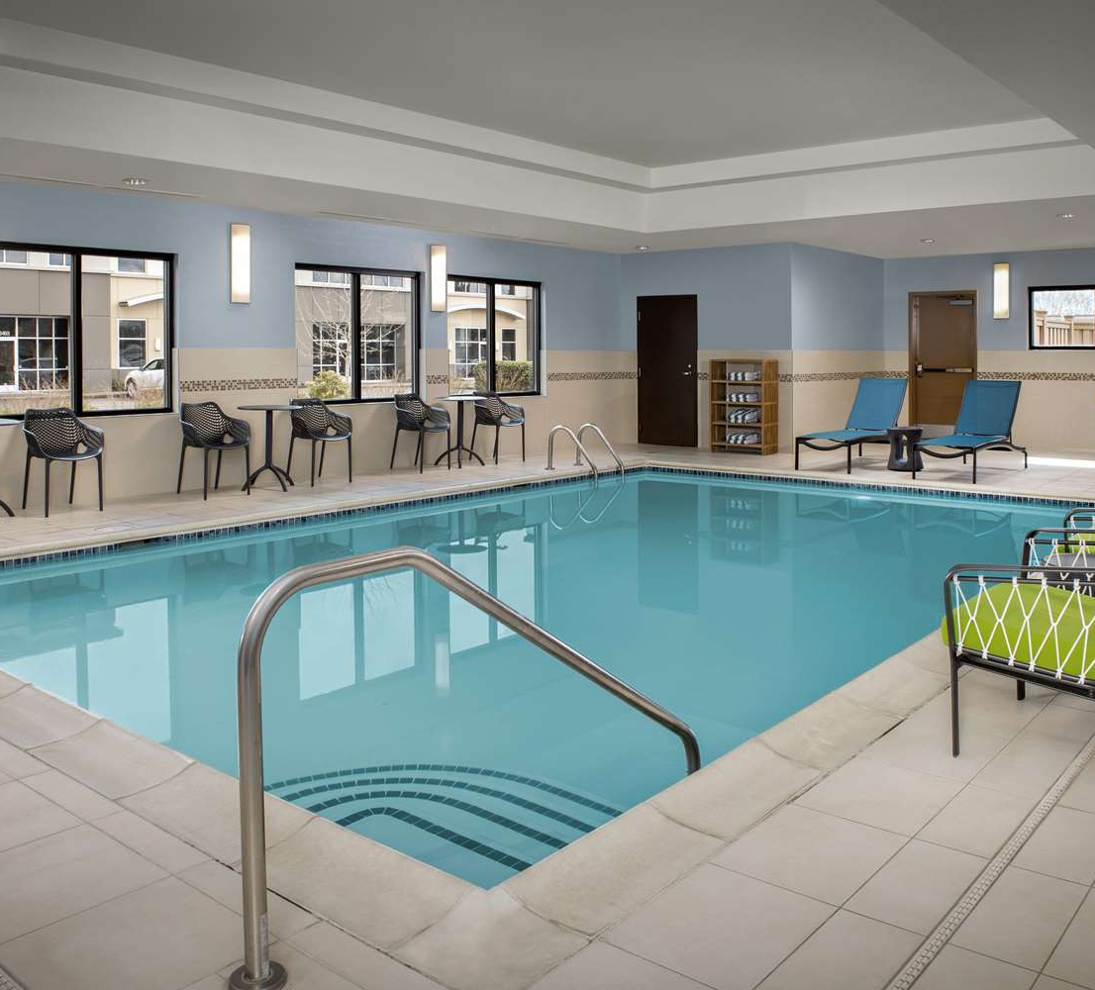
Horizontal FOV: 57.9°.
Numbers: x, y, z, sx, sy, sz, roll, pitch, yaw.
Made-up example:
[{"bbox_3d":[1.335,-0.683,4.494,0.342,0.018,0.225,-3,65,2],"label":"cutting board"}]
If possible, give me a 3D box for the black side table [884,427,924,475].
[{"bbox_3d":[4.020,-0.522,11.087,0.410,0.470,0.410,6,9,40],"label":"black side table"}]

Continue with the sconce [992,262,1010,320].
[{"bbox_3d":[5.789,-2.600,12.637,0.200,0.725,0.100,4,7,37],"label":"sconce"}]

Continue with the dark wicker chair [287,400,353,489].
[{"bbox_3d":[-2.226,-0.533,9.666,0.550,0.810,0.590,-5,8,-44],"label":"dark wicker chair"}]

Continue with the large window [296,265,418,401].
[{"bbox_3d":[-1.967,-1.688,10.358,0.100,1.370,1.620,5,7,41],"label":"large window"}]

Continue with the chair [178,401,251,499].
[{"bbox_3d":[-2.965,-0.414,8.830,0.580,0.810,0.540,5,7,43],"label":"chair"}]

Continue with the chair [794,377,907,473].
[{"bbox_3d":[3.455,-0.804,11.090,0.640,0.940,1.790,5,7,40],"label":"chair"}]

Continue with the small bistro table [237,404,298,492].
[{"bbox_3d":[-2.590,-0.436,9.200,0.620,0.745,0.620,5,7,41],"label":"small bistro table"}]

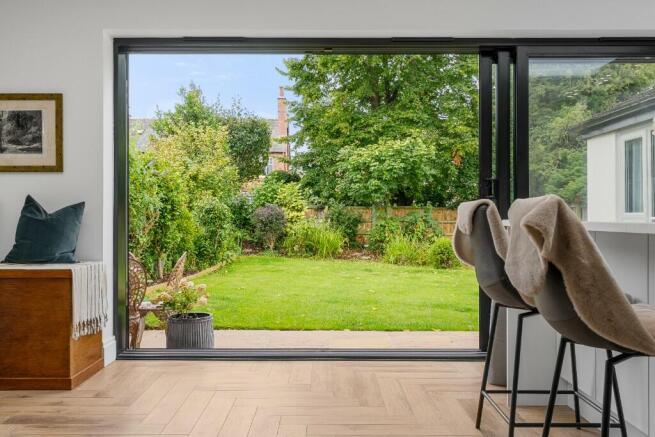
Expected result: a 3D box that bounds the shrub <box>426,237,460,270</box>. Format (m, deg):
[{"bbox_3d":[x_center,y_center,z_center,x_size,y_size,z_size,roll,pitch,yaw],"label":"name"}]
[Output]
[{"bbox_3d":[2.530,0.736,12.600,0.760,0.700,0.740,0,0,0],"label":"shrub"}]

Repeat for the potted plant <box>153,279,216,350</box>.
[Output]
[{"bbox_3d":[-1.113,0.757,4.500,0.480,0.580,0.460,0,0,0],"label":"potted plant"}]

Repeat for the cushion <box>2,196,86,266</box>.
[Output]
[{"bbox_3d":[-1.717,0.064,3.520,0.460,0.440,0.170,0,-17,0],"label":"cushion"}]

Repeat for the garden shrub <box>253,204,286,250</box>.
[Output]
[{"bbox_3d":[-1.840,0.286,18.500,1.080,1.460,1.050,0,0,0],"label":"garden shrub"}]

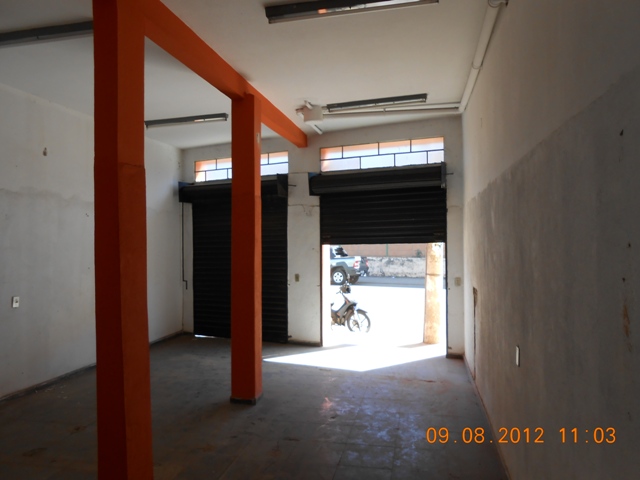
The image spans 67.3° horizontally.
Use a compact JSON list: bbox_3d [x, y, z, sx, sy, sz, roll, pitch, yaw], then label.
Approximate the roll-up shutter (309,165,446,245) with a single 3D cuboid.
[{"bbox_3d":[0.832,-0.498,7.153,2.020,1.122,0.371,-1,0,25],"label":"roll-up shutter"}]

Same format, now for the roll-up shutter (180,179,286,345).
[{"bbox_3d":[-1.488,0.338,8.243,2.010,2.747,0.371,-1,0,25],"label":"roll-up shutter"}]

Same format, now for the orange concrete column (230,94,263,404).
[{"bbox_3d":[-0.777,0.103,5.085,0.251,3.176,0.256,0,0,12],"label":"orange concrete column"}]

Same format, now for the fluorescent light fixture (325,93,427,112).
[{"bbox_3d":[0.704,-1.690,5.991,1.260,0.085,0.100,-1,0,20],"label":"fluorescent light fixture"}]

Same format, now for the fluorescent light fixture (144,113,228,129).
[{"bbox_3d":[-1.878,-1.667,6.784,1.290,0.085,0.100,-1,0,20],"label":"fluorescent light fixture"}]

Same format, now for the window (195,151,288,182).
[{"bbox_3d":[-1.398,-1.265,8.411,1.960,0.376,0.082,-1,0,25],"label":"window"}]

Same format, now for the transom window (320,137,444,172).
[{"bbox_3d":[0.913,-1.285,7.323,1.957,0.371,0.082,-1,0,25],"label":"transom window"}]

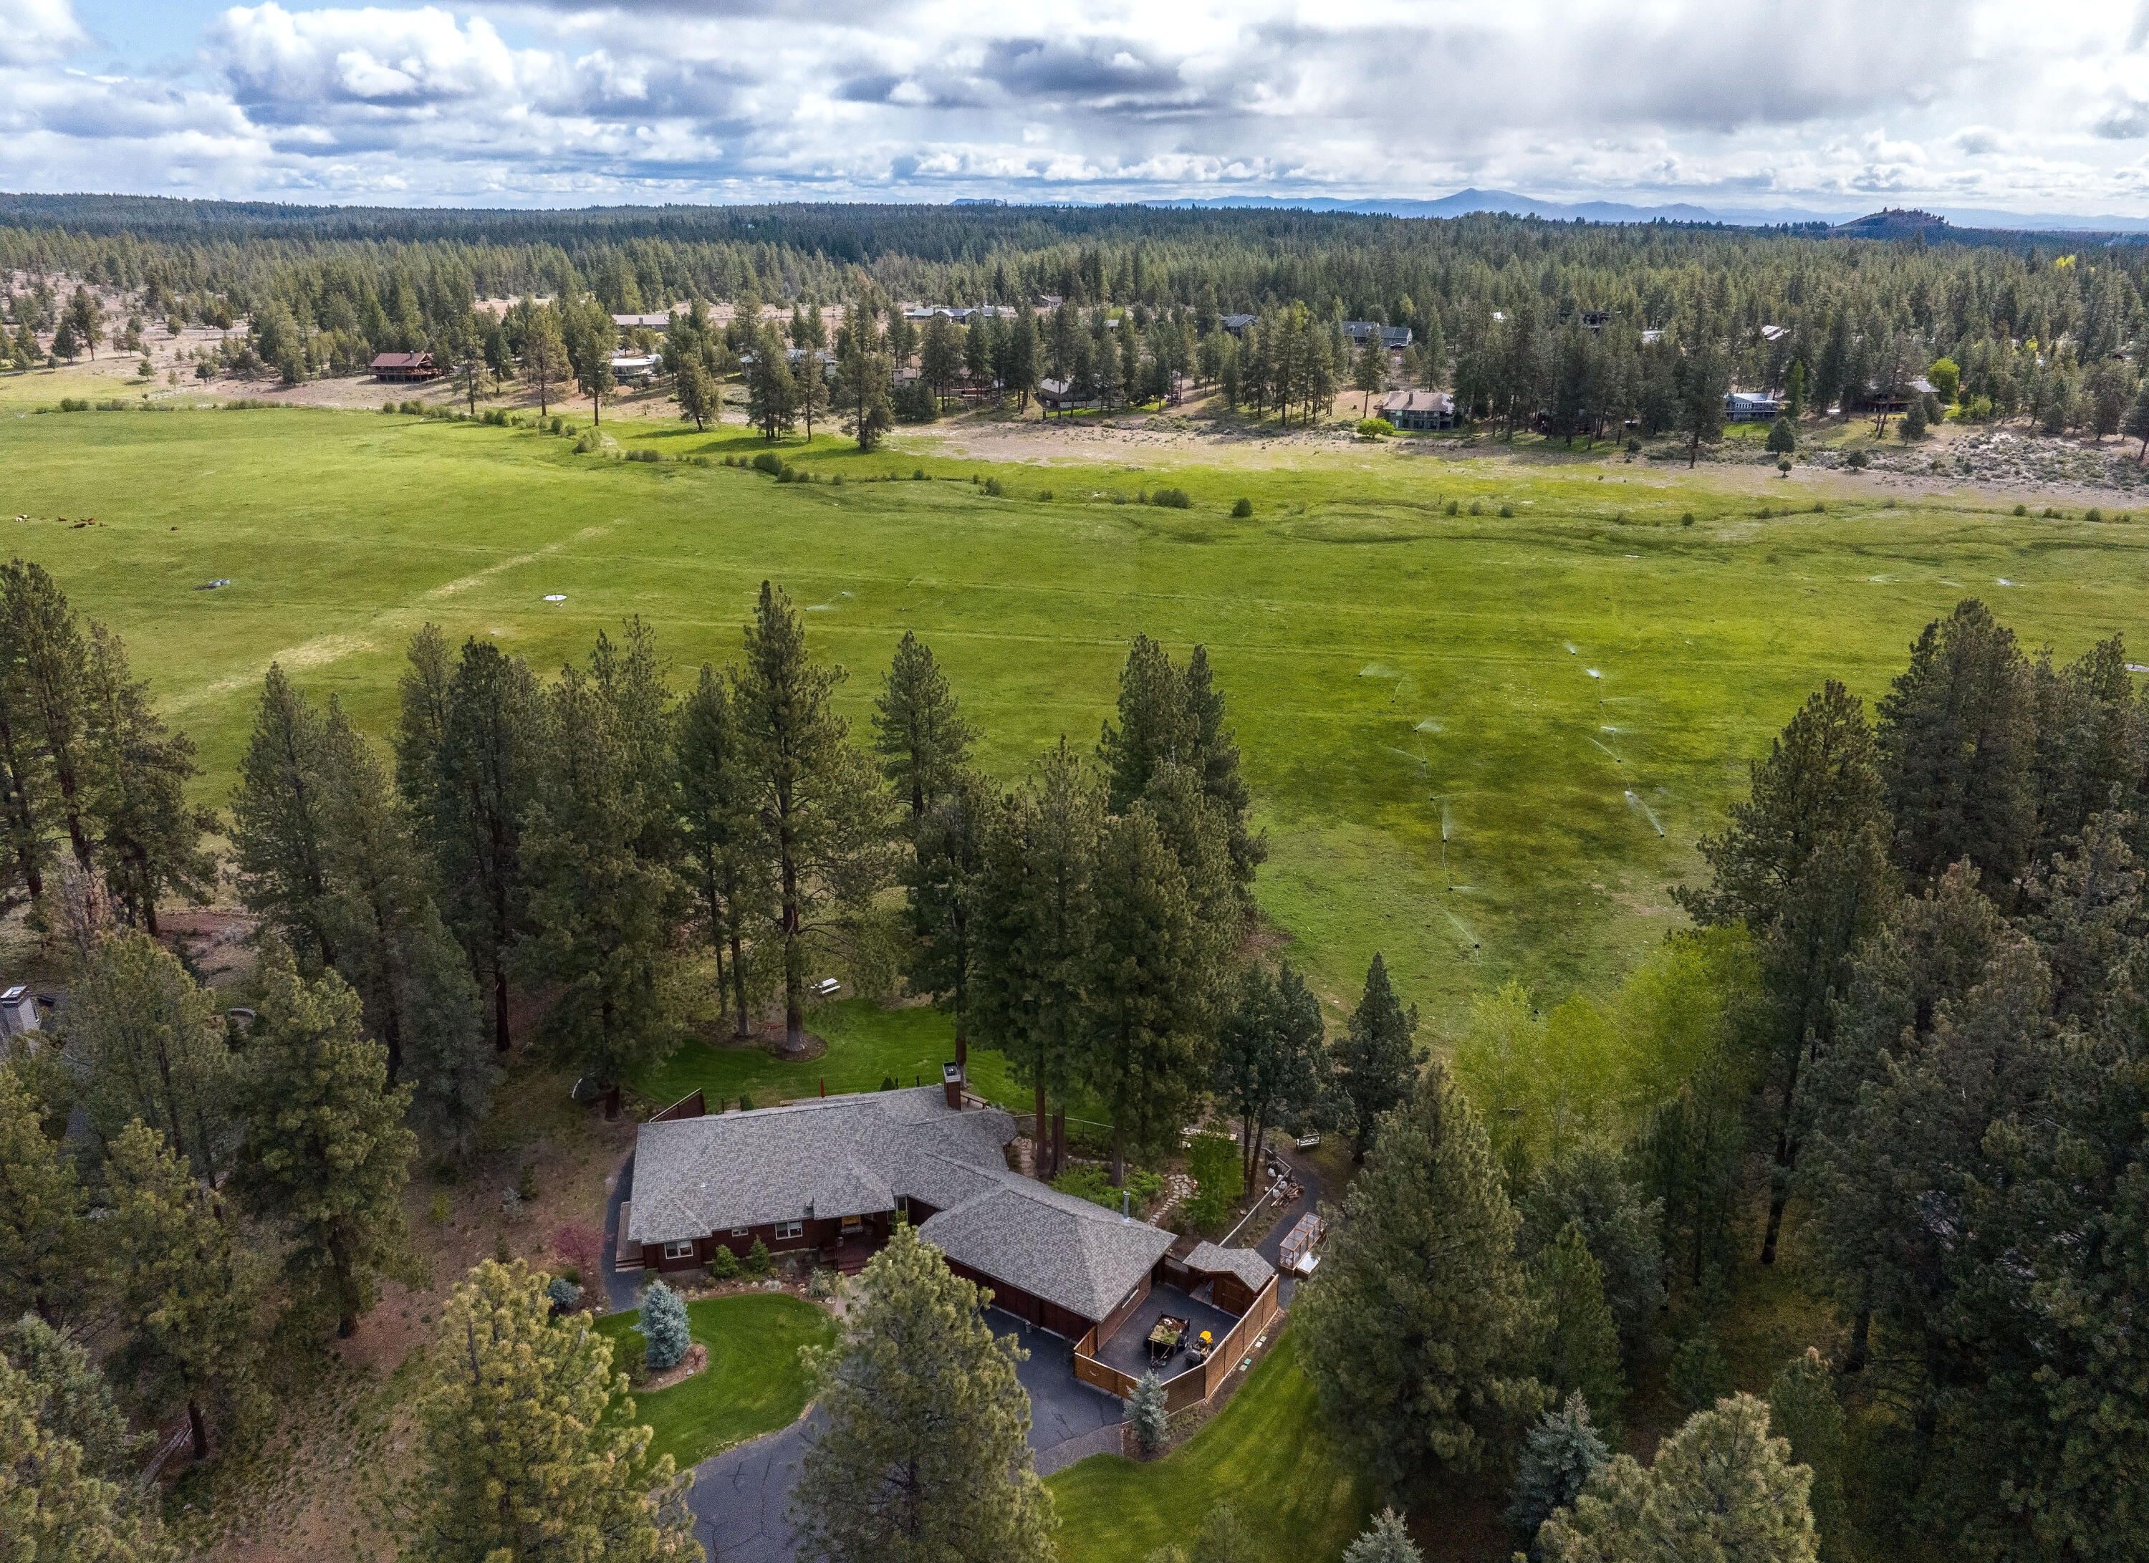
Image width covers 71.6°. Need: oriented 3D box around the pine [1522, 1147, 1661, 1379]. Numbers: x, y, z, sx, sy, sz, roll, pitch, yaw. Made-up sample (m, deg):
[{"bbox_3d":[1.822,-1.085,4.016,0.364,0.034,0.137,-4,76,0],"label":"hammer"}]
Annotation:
[{"bbox_3d":[26.170,23.770,73.750,6.990,13.780,6.990,1,21,0],"label":"pine"}]

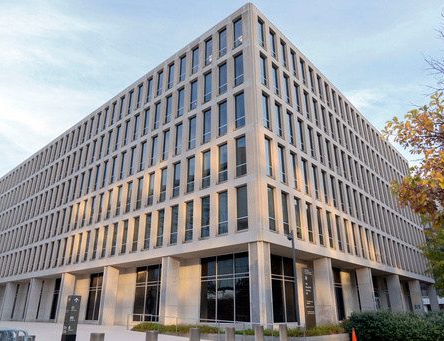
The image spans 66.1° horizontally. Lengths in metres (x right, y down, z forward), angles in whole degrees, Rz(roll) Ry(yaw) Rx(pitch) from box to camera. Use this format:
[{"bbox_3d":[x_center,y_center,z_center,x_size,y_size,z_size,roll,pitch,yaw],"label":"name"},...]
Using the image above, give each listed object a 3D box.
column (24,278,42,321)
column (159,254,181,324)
[{"bbox_3d":[-23.226,15.938,41.902,0.850,4.900,1.220,-19,-29,38],"label":"column"},{"bbox_3d":[-3.557,8.271,23.326,0.666,4.480,1.085,-19,-29,38],"label":"column"}]

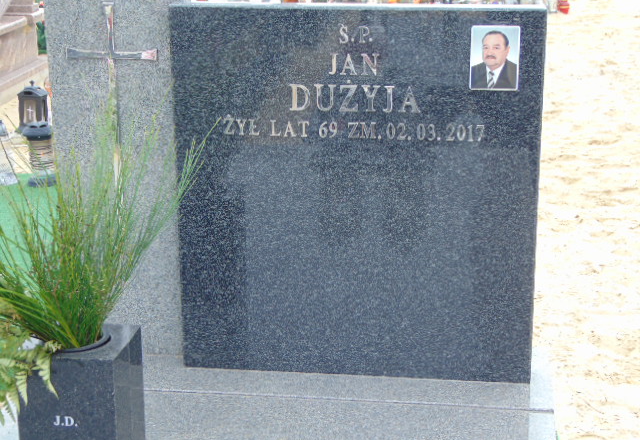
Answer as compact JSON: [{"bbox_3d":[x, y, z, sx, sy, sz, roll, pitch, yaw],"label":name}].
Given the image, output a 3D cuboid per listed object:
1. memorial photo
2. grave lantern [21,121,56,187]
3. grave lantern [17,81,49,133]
[{"bbox_3d":[0.328,-0.302,2.457,0.090,0.121,0.010,2,16,8],"label":"memorial photo"},{"bbox_3d":[-1.210,-0.291,5.691,0.127,0.273,0.127,1,15,6],"label":"grave lantern"},{"bbox_3d":[-1.442,-0.570,6.570,0.137,0.257,0.137,1,15,6],"label":"grave lantern"}]

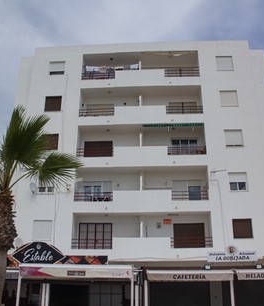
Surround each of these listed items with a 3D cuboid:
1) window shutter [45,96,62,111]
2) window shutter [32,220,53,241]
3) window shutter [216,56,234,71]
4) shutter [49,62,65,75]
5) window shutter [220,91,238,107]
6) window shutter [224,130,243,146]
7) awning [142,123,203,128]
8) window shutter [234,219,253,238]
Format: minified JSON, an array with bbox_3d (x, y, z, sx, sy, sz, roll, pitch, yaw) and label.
[{"bbox_3d":[-5.543,-3.443,24.430,1.169,1.204,0.080,-1,-20,3],"label":"window shutter"},{"bbox_3d":[-5.534,4.797,21.384,1.169,1.204,0.080,-1,-20,3],"label":"window shutter"},{"bbox_3d":[6.652,-6.403,24.815,1.169,1.204,0.080,-1,-20,3],"label":"window shutter"},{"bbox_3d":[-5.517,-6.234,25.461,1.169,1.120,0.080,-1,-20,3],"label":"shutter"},{"bbox_3d":[6.664,-3.689,23.811,1.169,1.204,0.080,-1,-20,3],"label":"window shutter"},{"bbox_3d":[6.680,-0.947,22.796,1.169,1.204,0.080,-1,-20,3],"label":"window shutter"},{"bbox_3d":[2.739,-1.847,23.230,4.150,0.330,0.250,-1,-20,3],"label":"awning"},{"bbox_3d":[6.646,4.566,20.760,1.169,1.204,0.080,-1,-20,3],"label":"window shutter"}]

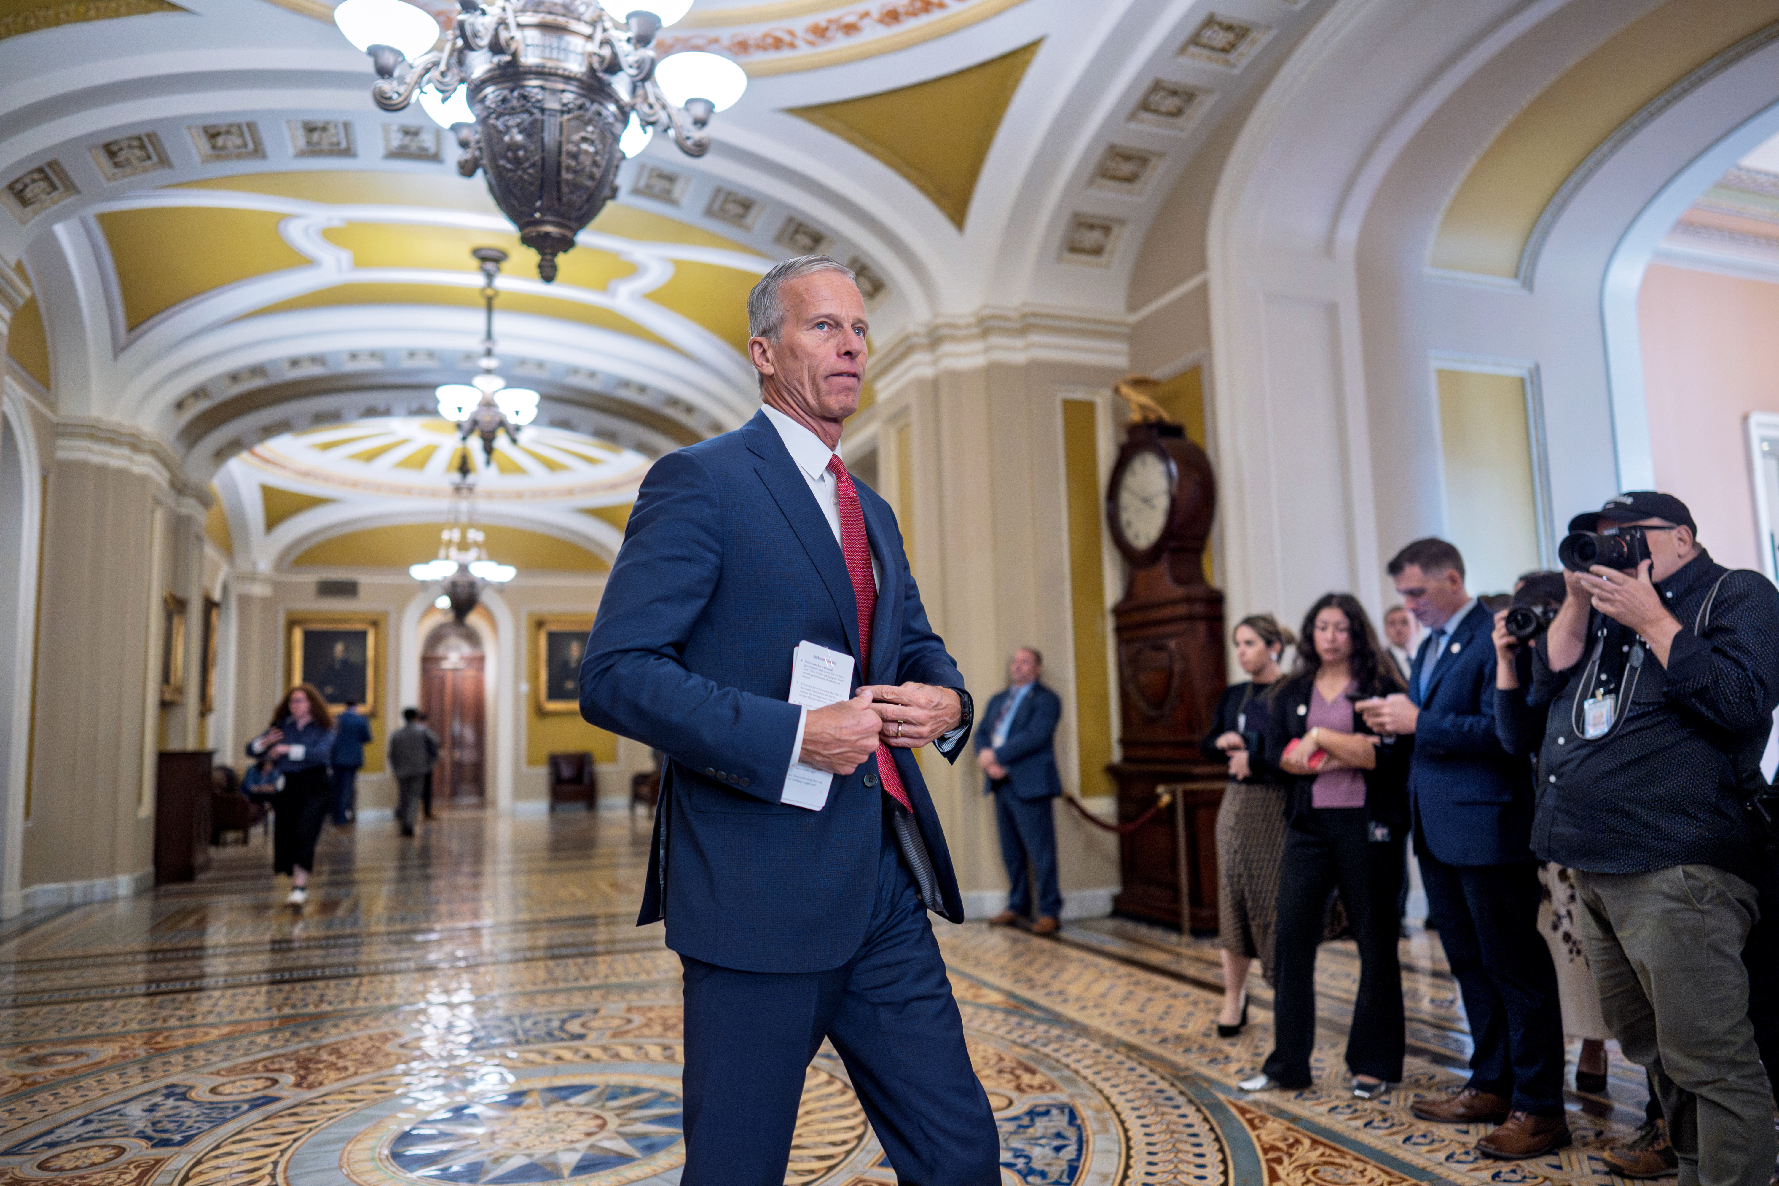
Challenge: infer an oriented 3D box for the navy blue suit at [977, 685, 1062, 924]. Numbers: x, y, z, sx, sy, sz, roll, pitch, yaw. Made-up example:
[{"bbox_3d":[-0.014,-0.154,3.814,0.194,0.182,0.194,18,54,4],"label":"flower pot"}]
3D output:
[{"bbox_3d":[0.823,1.295,7.486,0.380,1.465,0.520,5,-9,-44],"label":"navy blue suit"}]

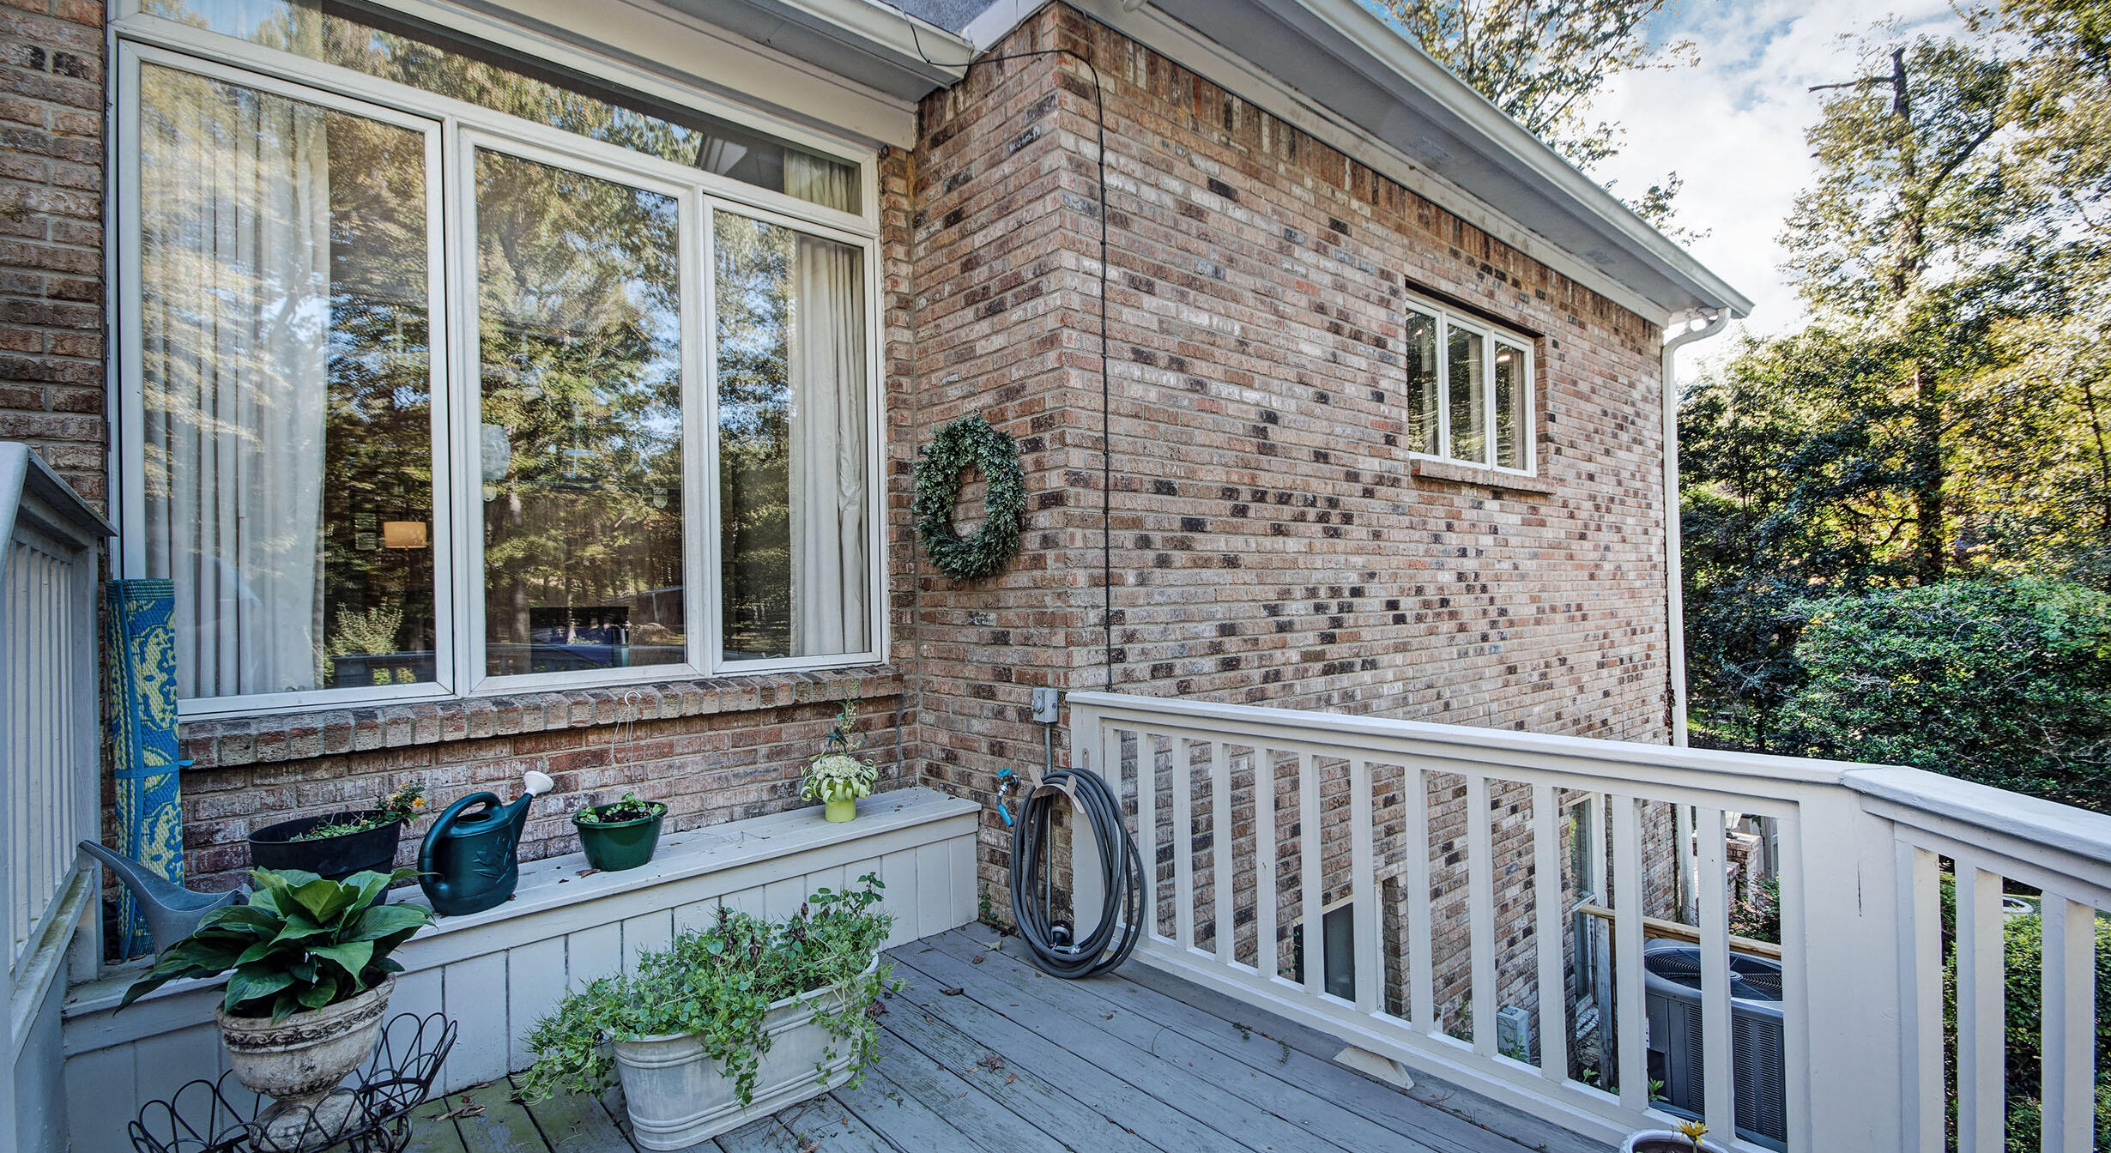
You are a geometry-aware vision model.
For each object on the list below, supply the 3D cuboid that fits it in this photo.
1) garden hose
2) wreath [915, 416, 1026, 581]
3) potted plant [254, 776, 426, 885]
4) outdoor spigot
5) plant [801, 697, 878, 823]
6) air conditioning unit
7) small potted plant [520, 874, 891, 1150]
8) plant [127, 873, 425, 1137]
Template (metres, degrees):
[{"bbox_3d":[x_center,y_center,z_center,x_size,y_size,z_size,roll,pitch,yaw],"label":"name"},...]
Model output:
[{"bbox_3d":[0.051,0.960,2.835,0.180,0.690,0.540,0,-1,-42],"label":"garden hose"},{"bbox_3d":[-0.322,-0.291,3.295,0.120,0.630,0.620,0,-1,-42],"label":"wreath"},{"bbox_3d":[-1.837,0.706,2.246,0.340,0.360,0.310,0,-1,-42],"label":"potted plant"},{"bbox_3d":[-0.174,0.791,3.139,0.120,0.200,0.070,0,-1,-42],"label":"outdoor spigot"},{"bbox_3d":[-0.789,0.653,3.181,0.270,0.450,0.270,0,-1,-42],"label":"plant"},{"bbox_3d":[3.736,2.561,4.793,0.850,0.740,0.850,-2,-1,37],"label":"air conditioning unit"},{"bbox_3d":[-0.817,1.089,2.224,0.880,0.450,0.410,0,-1,-42],"label":"small potted plant"},{"bbox_3d":[-1.639,0.932,1.913,0.490,0.540,0.450,0,-1,-42],"label":"plant"}]

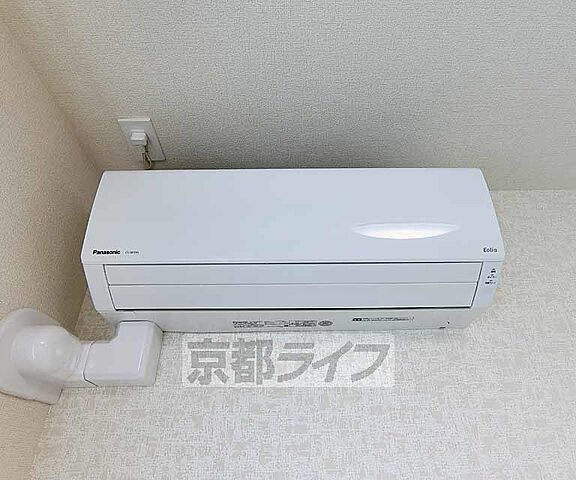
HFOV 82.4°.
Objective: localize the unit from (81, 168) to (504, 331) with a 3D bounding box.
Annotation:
[{"bbox_3d":[0.012,0.024,0.700,0.785,0.283,0.205,0,-33,0],"label":"unit"}]

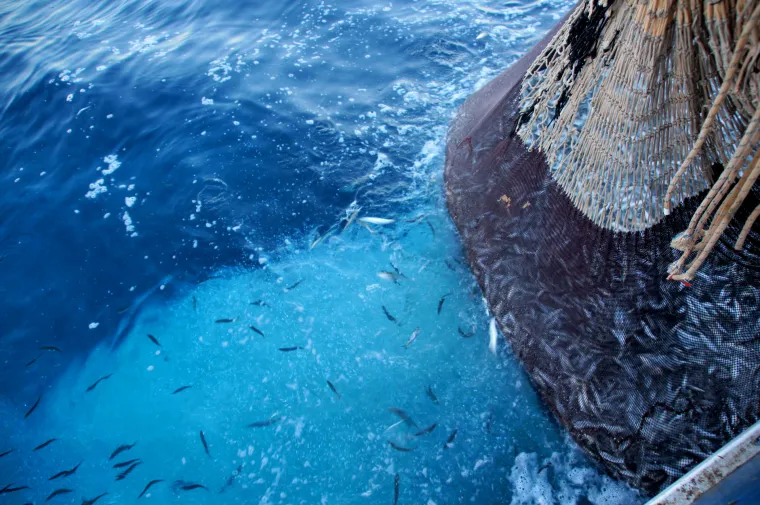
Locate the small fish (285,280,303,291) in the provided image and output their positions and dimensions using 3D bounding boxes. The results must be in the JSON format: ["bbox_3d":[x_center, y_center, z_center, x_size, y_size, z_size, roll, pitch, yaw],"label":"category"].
[{"bbox_3d":[-0.566,0.212,3.354,0.172,0.033,0.022,-32,50,-31],"label":"small fish"}]

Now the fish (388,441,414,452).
[{"bbox_3d":[0.165,1.476,3.890,0.226,0.048,0.037,11,43,12],"label":"fish"}]

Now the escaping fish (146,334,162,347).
[{"bbox_3d":[-2.064,0.805,4.635,0.231,0.049,0.038,26,48,26],"label":"escaping fish"}]

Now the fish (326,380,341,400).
[{"bbox_3d":[-0.247,0.747,2.738,0.021,0.031,0.162,-24,47,-25],"label":"fish"}]

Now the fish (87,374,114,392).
[{"bbox_3d":[-1.549,0.722,2.797,0.021,0.031,0.162,29,49,29],"label":"fish"}]

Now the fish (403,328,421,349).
[{"bbox_3d":[0.189,0.506,3.000,0.023,0.034,0.177,23,46,24],"label":"fish"}]

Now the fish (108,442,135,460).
[{"bbox_3d":[-1.957,1.510,3.853,0.222,0.047,0.037,-33,52,-31],"label":"fish"}]

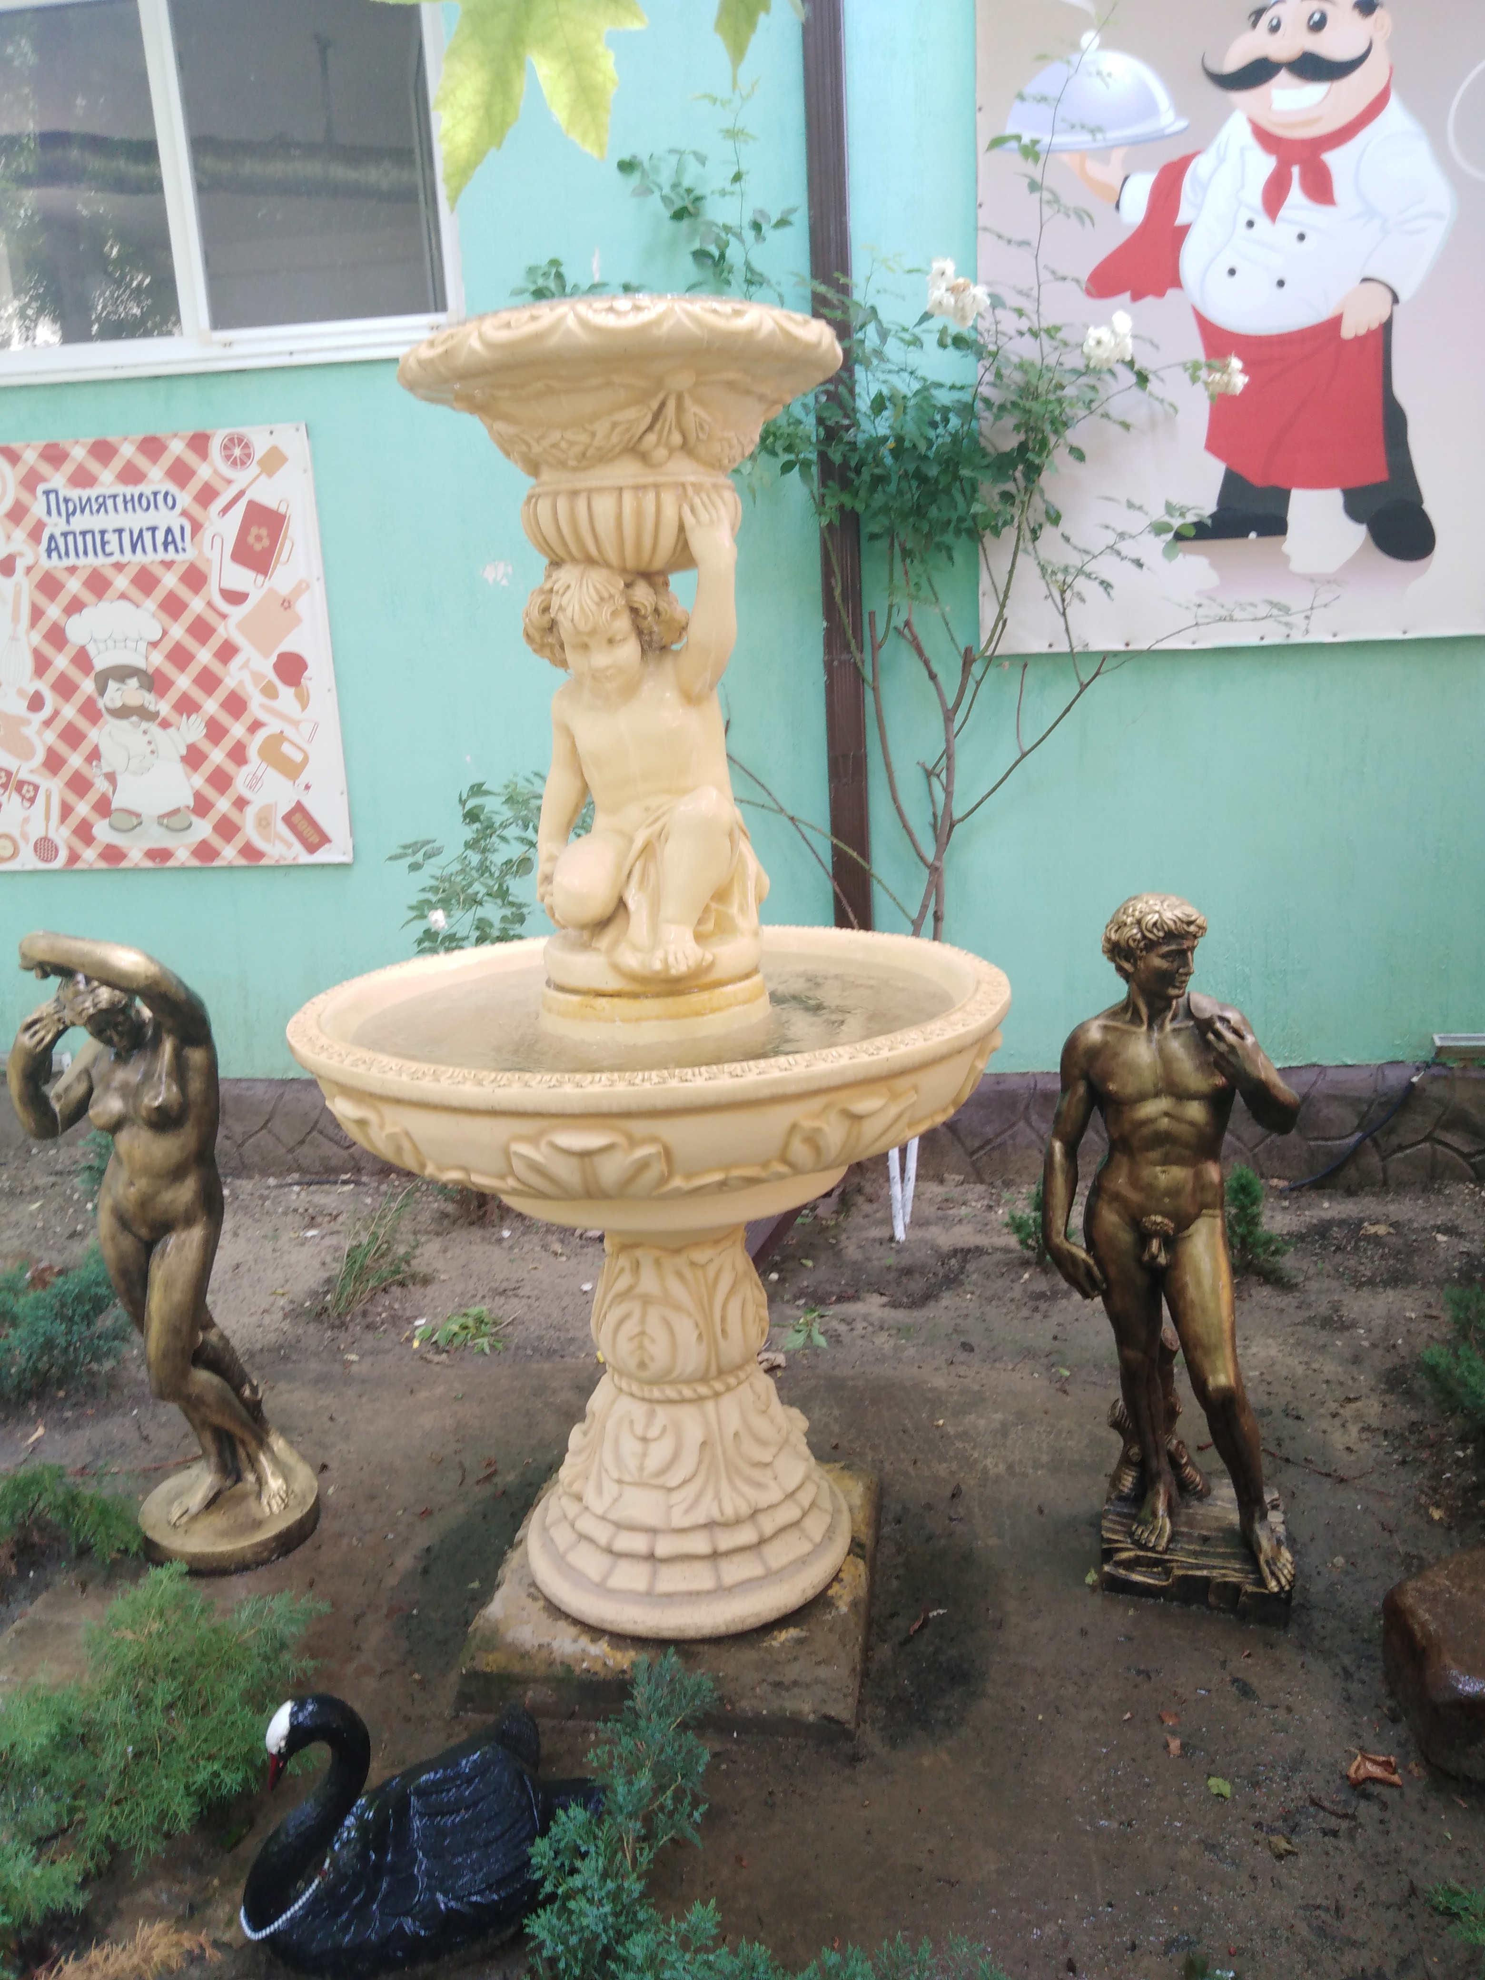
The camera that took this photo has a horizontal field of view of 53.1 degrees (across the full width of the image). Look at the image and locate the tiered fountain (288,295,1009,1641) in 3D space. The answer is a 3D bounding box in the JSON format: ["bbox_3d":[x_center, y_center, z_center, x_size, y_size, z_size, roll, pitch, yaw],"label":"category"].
[{"bbox_3d":[-0.122,0.001,2.132,1.006,1.734,1.006,-1,14,6],"label":"tiered fountain"}]

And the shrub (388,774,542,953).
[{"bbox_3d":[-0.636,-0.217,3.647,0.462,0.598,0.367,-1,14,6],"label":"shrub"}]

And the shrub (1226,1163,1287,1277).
[{"bbox_3d":[1.113,0.504,3.308,0.204,0.272,0.204,-1,14,6],"label":"shrub"}]

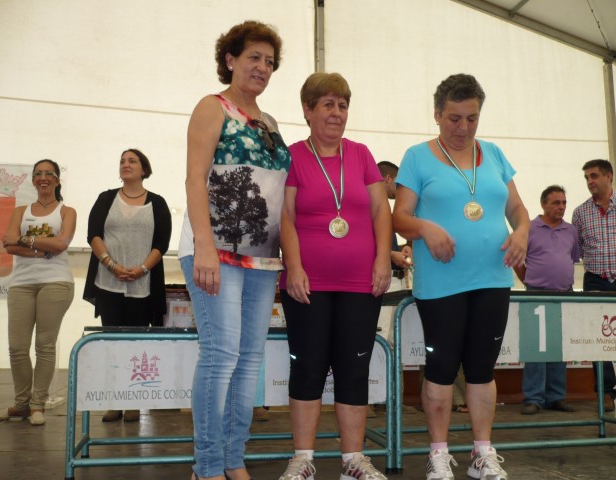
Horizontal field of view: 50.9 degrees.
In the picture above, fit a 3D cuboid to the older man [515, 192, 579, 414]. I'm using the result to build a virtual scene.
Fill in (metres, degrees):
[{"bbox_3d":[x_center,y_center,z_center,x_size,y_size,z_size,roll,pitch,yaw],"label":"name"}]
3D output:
[{"bbox_3d":[1.660,0.390,4.485,0.500,1.560,0.340,0,-7,-3],"label":"older man"}]

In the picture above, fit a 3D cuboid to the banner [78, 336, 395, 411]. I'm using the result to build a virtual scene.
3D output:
[{"bbox_3d":[-0.272,0.515,2.512,1.198,0.261,0.030,1,-7,-8],"label":"banner"}]

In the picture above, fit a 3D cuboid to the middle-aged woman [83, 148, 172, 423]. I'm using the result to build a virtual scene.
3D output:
[{"bbox_3d":[-1.101,0.250,3.968,0.540,1.660,0.360,0,-7,-3],"label":"middle-aged woman"}]

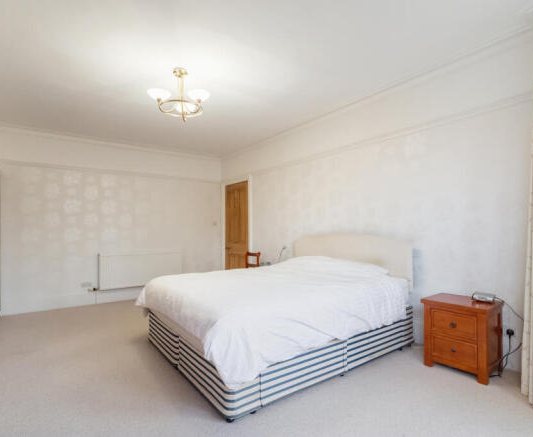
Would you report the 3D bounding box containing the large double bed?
[{"bbox_3d":[0.128,0.691,2.904,2.101,1.071,1.642,2,-3,-36],"label":"large double bed"}]

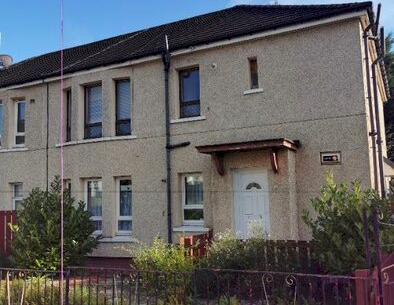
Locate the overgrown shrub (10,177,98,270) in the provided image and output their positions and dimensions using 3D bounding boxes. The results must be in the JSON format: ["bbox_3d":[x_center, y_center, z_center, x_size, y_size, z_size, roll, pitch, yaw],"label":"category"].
[{"bbox_3d":[-3.723,1.894,10.700,2.200,2.450,2.000,-5,-7,26],"label":"overgrown shrub"}]

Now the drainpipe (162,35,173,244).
[{"bbox_3d":[-0.732,-0.053,10.644,0.140,6.092,0.140,-5,-7,26],"label":"drainpipe"}]

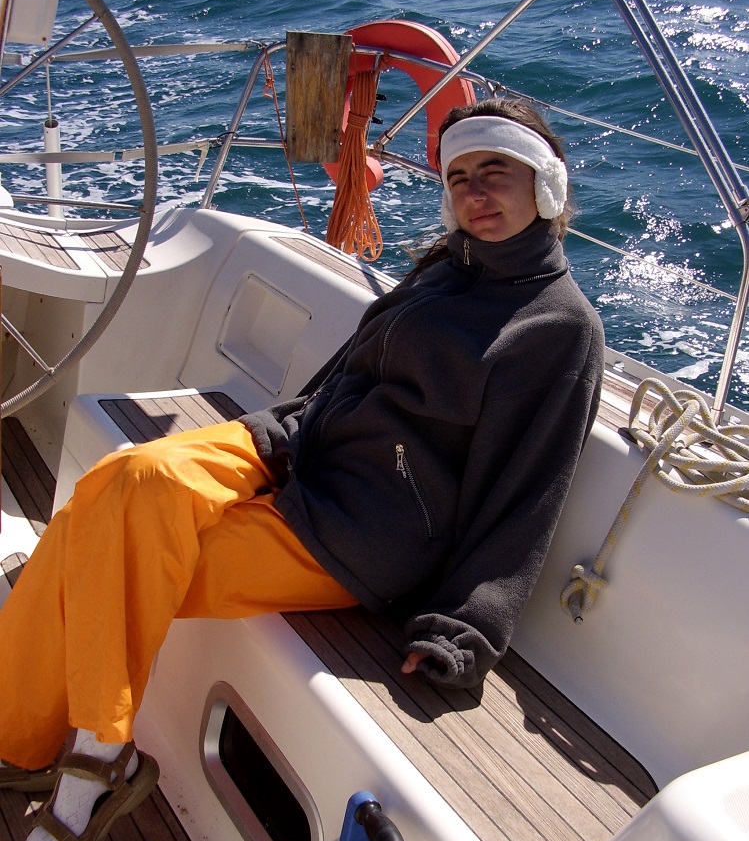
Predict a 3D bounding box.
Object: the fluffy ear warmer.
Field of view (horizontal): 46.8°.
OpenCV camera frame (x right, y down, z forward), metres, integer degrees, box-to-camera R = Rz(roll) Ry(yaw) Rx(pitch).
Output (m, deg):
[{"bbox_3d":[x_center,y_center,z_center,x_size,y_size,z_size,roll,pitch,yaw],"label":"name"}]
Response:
[{"bbox_3d":[0.215,-0.414,1.440,0.180,0.135,0.190,-9,7,32],"label":"fluffy ear warmer"}]

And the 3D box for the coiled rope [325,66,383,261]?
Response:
[{"bbox_3d":[-0.069,-0.807,2.720,0.170,0.580,0.120,4,33,-2],"label":"coiled rope"}]

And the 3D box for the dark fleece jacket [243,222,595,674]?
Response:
[{"bbox_3d":[0.116,-0.016,1.435,0.514,0.709,0.424,28,1,38],"label":"dark fleece jacket"}]

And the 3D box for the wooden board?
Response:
[{"bbox_3d":[-0.183,-1.034,2.780,0.205,0.420,0.035,1,30,-4],"label":"wooden board"}]

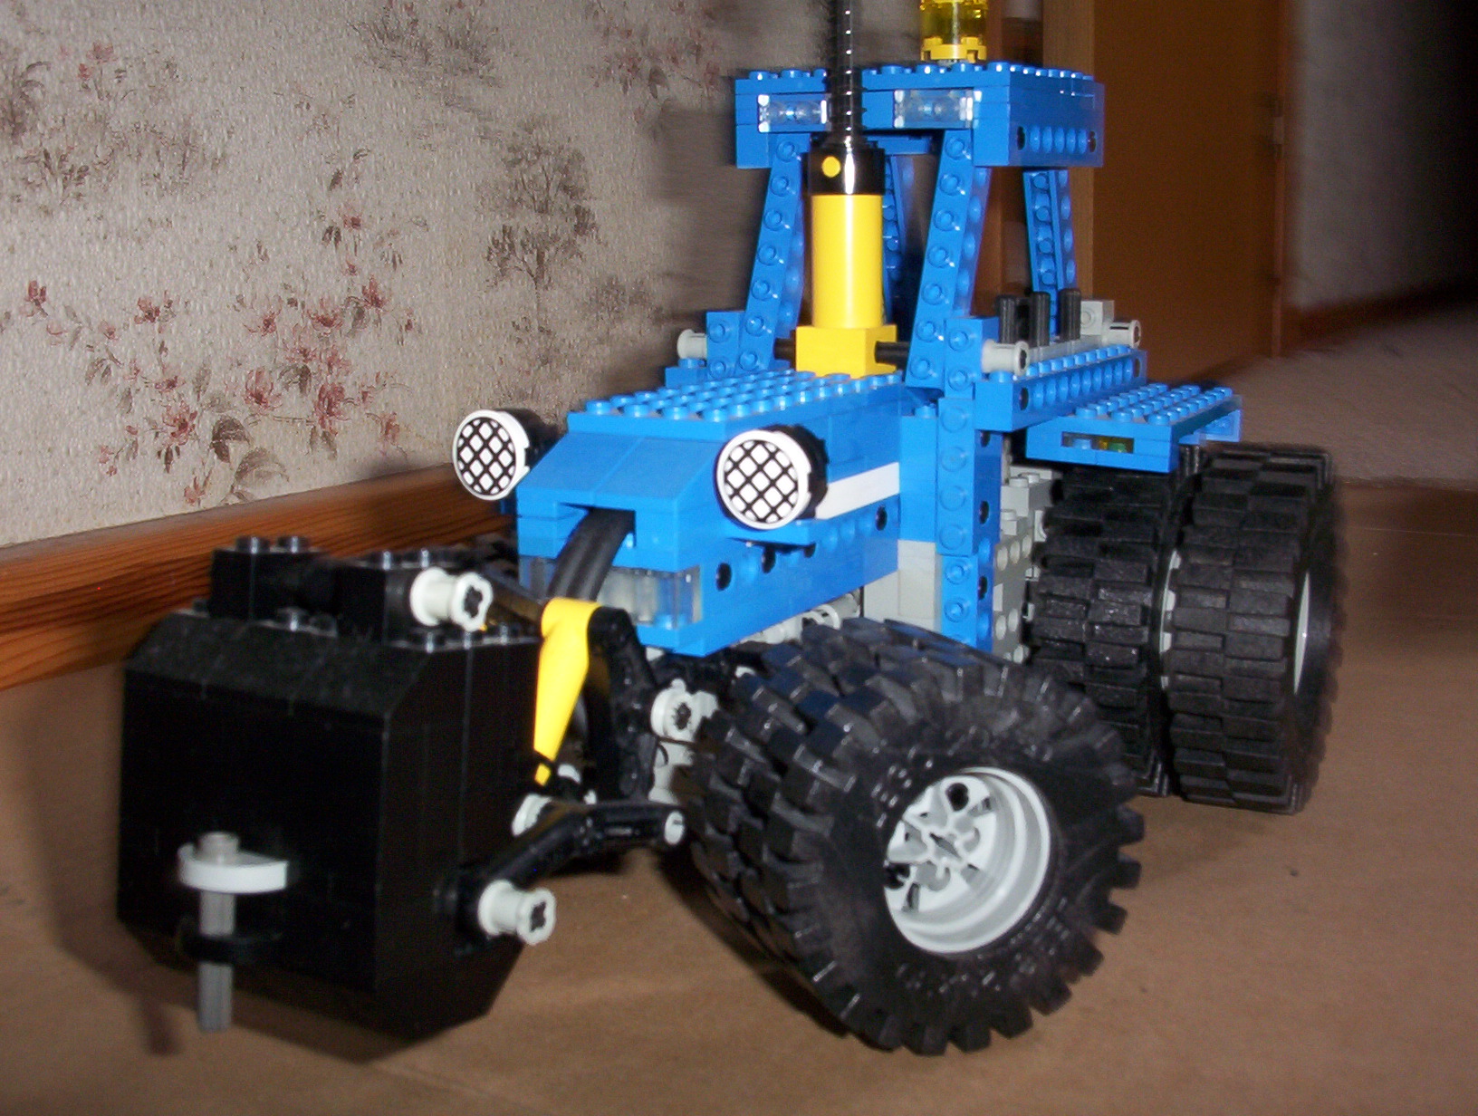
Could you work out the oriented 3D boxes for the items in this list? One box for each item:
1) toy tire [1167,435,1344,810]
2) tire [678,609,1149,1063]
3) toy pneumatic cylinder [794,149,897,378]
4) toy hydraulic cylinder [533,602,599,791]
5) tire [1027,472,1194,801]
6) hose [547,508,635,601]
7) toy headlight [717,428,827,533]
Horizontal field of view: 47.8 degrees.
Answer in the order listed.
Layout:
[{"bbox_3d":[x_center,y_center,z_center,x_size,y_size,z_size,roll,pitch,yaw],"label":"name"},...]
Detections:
[{"bbox_3d":[0.118,0.016,0.379,0.026,0.081,0.081,6,13,26],"label":"toy tire"},{"bbox_3d":[0.030,0.045,0.283,0.064,0.064,0.042,-5,10,-22],"label":"tire"},{"bbox_3d":[0.023,-0.061,0.351,0.017,0.048,0.017,6,13,29],"label":"toy pneumatic cylinder"},{"bbox_3d":[-0.028,0.021,0.275,0.009,0.033,0.009,6,-2,29],"label":"toy hydraulic cylinder"},{"bbox_3d":[0.092,0.014,0.392,0.026,0.081,0.081,6,13,26],"label":"tire"},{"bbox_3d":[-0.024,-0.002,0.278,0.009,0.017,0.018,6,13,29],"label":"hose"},{"bbox_3d":[0.005,-0.013,0.271,0.016,0.016,0.008,6,16,29],"label":"toy headlight"}]

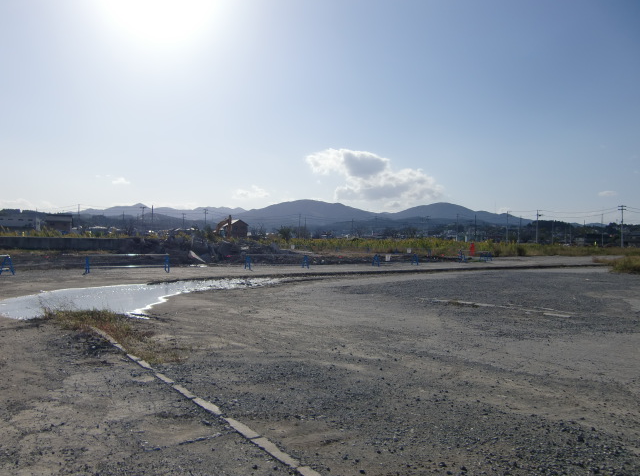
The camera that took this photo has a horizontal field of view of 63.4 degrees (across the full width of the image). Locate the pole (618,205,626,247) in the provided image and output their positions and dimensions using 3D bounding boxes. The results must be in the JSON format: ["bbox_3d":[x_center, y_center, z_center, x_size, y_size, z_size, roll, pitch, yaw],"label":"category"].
[{"bbox_3d":[68.867,-2.151,117.968,1.800,10.652,0.400,1,0,6],"label":"pole"}]

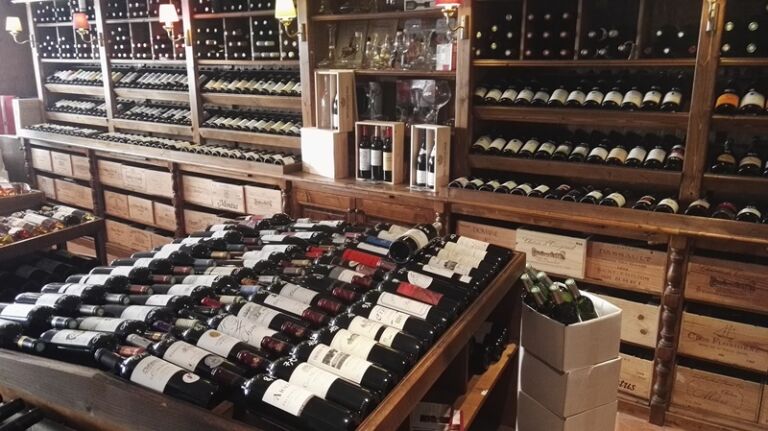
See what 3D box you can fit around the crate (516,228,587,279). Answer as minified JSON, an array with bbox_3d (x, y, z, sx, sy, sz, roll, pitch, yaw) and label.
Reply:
[{"bbox_3d":[0.917,0.136,2.907,0.333,0.190,0.420,10,18,33],"label":"crate"}]

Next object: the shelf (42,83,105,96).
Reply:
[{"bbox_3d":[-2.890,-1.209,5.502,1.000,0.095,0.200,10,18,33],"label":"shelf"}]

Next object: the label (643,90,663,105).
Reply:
[{"bbox_3d":[1.230,-0.540,2.610,0.076,0.035,0.095,8,37,29],"label":"label"}]

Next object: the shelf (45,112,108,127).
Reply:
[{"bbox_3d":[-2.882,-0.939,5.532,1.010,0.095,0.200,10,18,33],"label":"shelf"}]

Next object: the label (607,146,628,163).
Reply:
[{"bbox_3d":[1.148,-0.293,2.798,0.078,0.035,0.093,9,40,31],"label":"label"}]

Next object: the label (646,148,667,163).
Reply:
[{"bbox_3d":[1.252,-0.271,2.619,0.076,0.035,0.095,8,37,29],"label":"label"}]

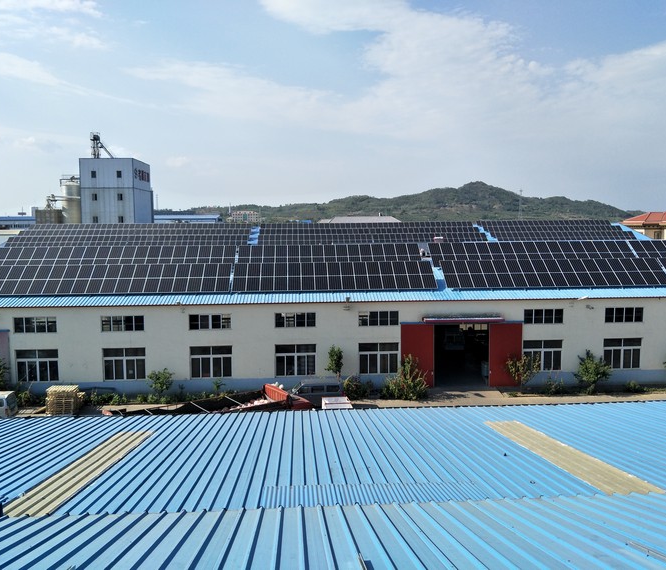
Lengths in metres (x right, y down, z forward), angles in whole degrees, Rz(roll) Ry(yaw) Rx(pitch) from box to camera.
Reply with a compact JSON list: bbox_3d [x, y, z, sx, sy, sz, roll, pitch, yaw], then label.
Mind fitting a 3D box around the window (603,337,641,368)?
[{"bbox_3d":[21.380,5.079,38.942,2.860,2.254,0.150,-1,6,-3],"label":"window"}]

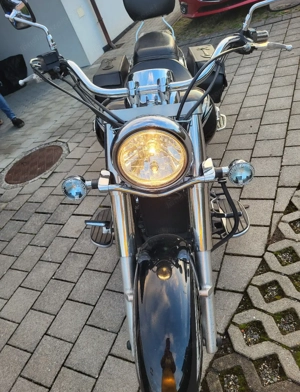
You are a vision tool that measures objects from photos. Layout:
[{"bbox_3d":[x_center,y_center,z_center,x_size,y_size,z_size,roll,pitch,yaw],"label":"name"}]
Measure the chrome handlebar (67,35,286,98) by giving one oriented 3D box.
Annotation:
[{"bbox_3d":[0.027,-0.453,1.000,0.800,0.130,0.235,-5,40,4],"label":"chrome handlebar"}]

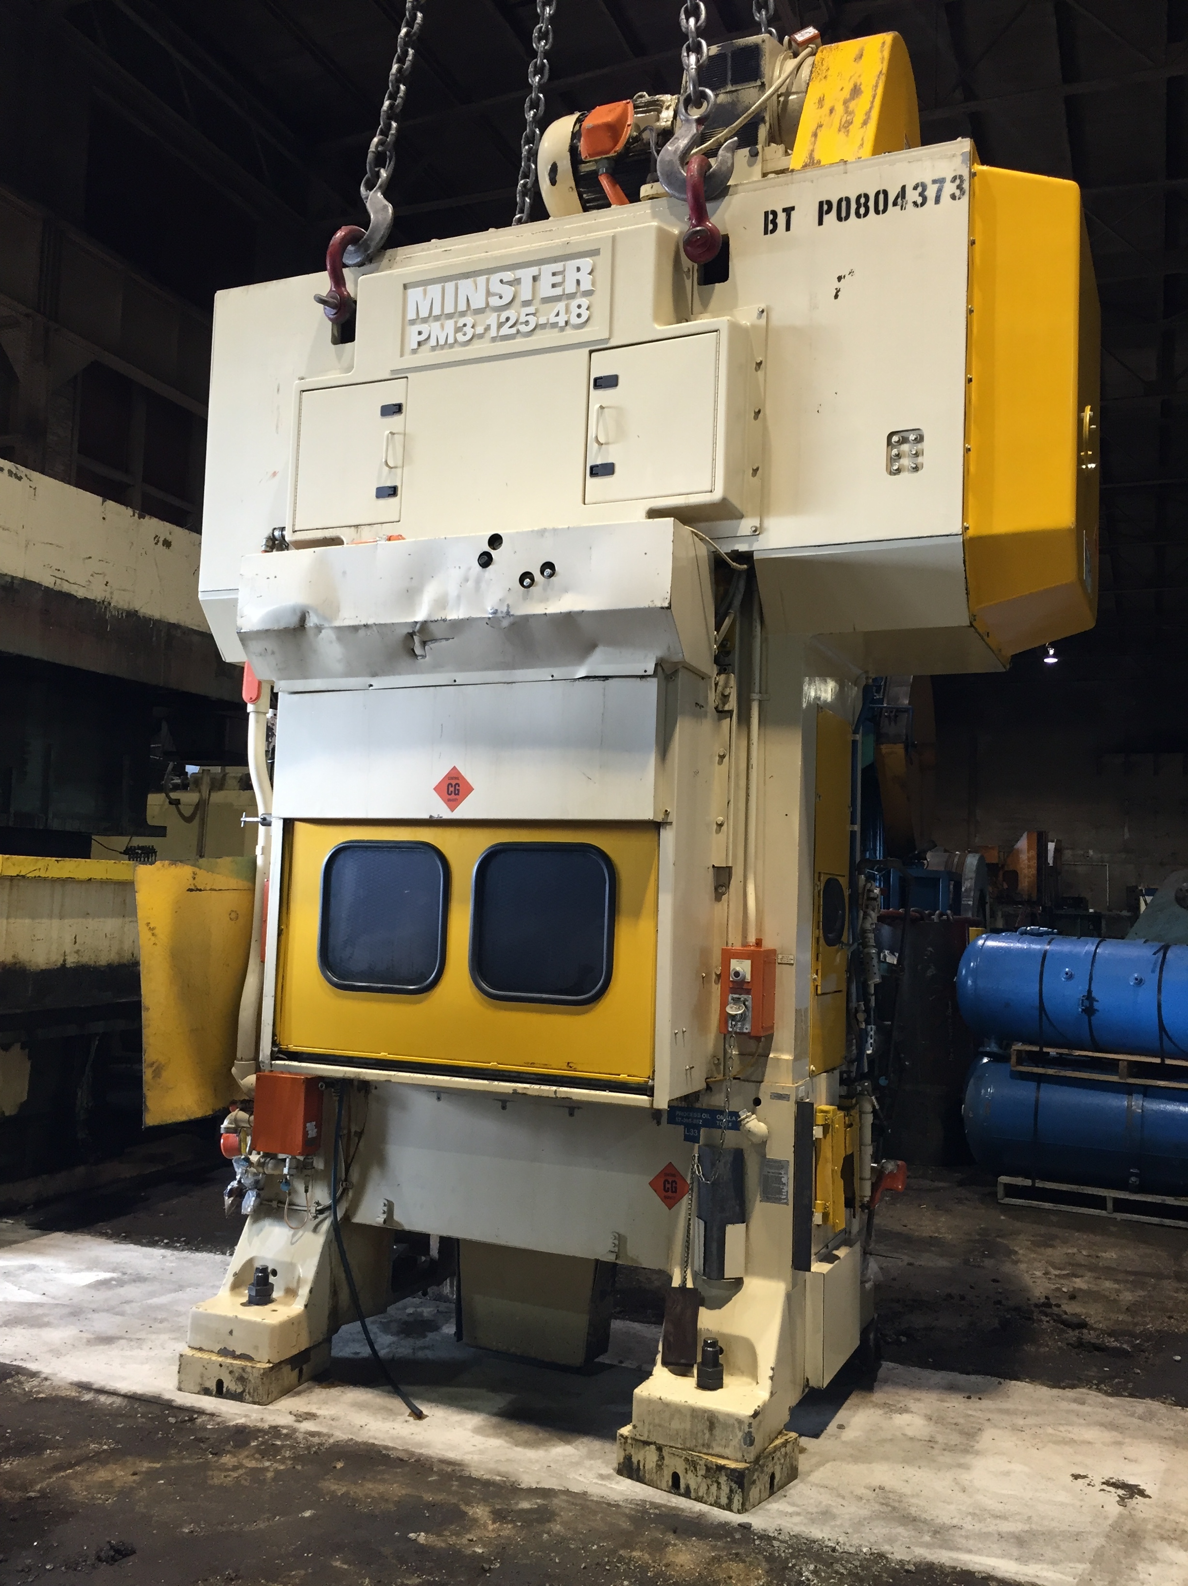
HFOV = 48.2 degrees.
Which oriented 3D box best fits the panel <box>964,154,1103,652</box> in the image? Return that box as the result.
[{"bbox_3d":[1.396,-1.140,4.151,0.291,1.300,1.070,0,-5,24],"label":"panel"}]

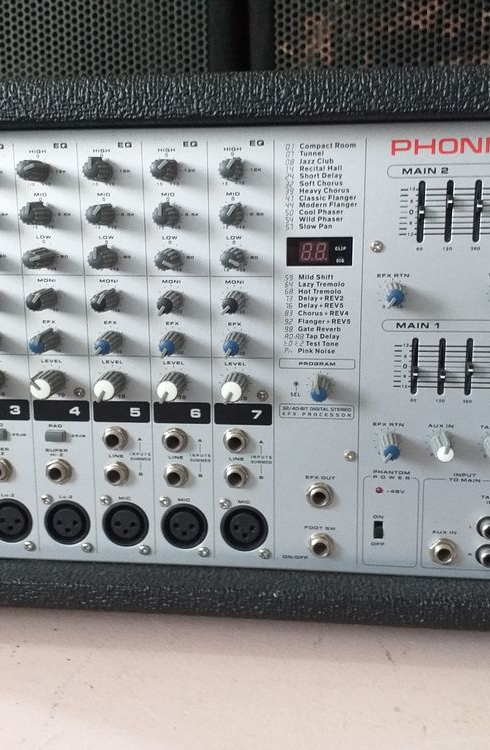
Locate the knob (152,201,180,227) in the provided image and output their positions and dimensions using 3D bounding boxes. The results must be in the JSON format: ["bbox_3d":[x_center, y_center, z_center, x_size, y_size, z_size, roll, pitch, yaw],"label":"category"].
[{"bbox_3d":[-0.036,-0.072,0.334,0.011,0.011,0.017,1,11,6],"label":"knob"}]

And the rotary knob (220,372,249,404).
[{"bbox_3d":[-0.004,0.005,0.337,0.011,0.012,0.016,1,11,6],"label":"rotary knob"}]

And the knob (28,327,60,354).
[{"bbox_3d":[-0.092,-0.015,0.341,0.011,0.011,0.015,1,11,6],"label":"knob"}]

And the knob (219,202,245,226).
[{"bbox_3d":[-0.006,-0.069,0.320,0.011,0.011,0.015,1,11,6],"label":"knob"}]

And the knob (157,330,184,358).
[{"bbox_3d":[-0.035,-0.014,0.345,0.011,0.011,0.017,1,11,6],"label":"knob"}]

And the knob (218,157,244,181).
[{"bbox_3d":[-0.006,-0.087,0.317,0.011,0.011,0.015,1,11,6],"label":"knob"}]

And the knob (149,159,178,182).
[{"bbox_3d":[-0.036,-0.091,0.330,0.011,0.011,0.017,1,11,6],"label":"knob"}]

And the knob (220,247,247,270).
[{"bbox_3d":[-0.006,-0.052,0.334,0.011,0.011,0.017,1,11,6],"label":"knob"}]

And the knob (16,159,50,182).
[{"bbox_3d":[-0.093,-0.090,0.328,0.010,0.010,0.015,1,11,6],"label":"knob"}]

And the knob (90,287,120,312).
[{"bbox_3d":[-0.063,-0.033,0.336,0.011,0.011,0.014,1,11,6],"label":"knob"}]

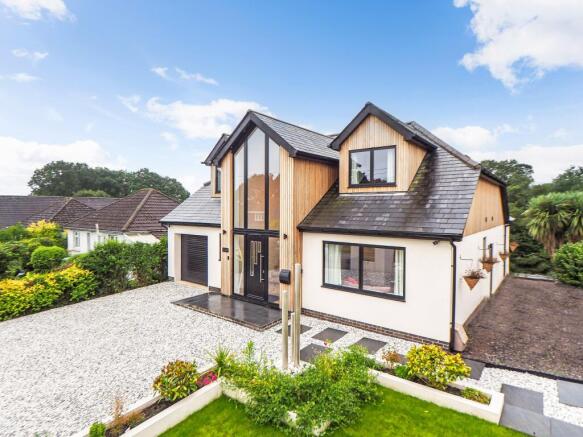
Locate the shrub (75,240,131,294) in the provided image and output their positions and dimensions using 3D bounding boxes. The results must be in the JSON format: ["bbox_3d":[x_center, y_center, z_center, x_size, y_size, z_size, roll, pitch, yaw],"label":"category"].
[{"bbox_3d":[-7.272,1.780,11.600,1.600,1.750,1.600,1,2,30],"label":"shrub"}]

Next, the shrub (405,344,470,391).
[{"bbox_3d":[2.505,2.539,5.200,1.050,0.660,0.850,2,2,38],"label":"shrub"}]

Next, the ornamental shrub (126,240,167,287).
[{"bbox_3d":[-6.171,1.851,12.900,1.300,1.700,1.400,1,2,30],"label":"ornamental shrub"}]

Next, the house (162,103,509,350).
[{"bbox_3d":[1.950,-0.500,13.600,12.000,6.700,10.200,2,2,38],"label":"house"}]

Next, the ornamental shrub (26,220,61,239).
[{"bbox_3d":[-12.273,0.594,15.000,1.500,1.100,1.400,-1,2,-39],"label":"ornamental shrub"}]

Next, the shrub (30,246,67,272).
[{"bbox_3d":[-10.102,1.663,12.600,1.300,1.150,1.300,-1,2,-39],"label":"shrub"}]

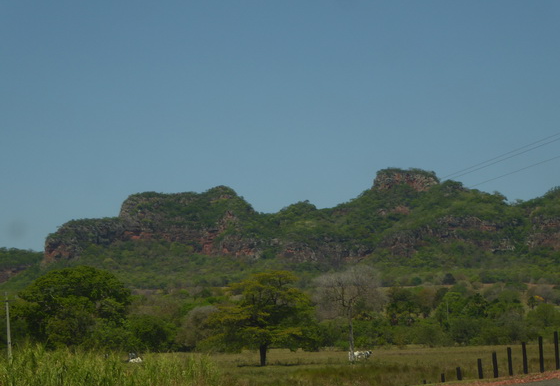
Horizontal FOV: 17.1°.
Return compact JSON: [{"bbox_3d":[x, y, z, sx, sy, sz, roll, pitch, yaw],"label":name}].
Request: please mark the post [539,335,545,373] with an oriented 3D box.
[{"bbox_3d":[8.153,5.051,58.000,0.125,1.240,0.125,-3,-4,0],"label":"post"}]

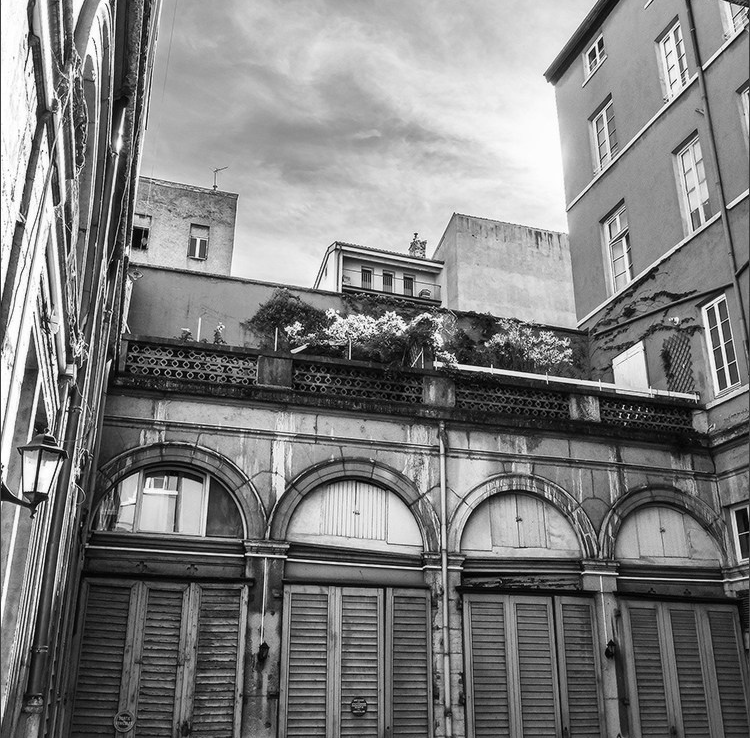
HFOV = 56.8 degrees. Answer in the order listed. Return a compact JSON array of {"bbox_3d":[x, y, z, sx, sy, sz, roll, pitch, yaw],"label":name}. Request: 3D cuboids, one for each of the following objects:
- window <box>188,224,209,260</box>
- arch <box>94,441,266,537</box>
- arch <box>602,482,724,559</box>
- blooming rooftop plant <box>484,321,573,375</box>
[{"bbox_3d":[-7.897,-5.699,30.974,0.802,1.845,0.250,7,-22,-14],"label":"window"},{"bbox_3d":[-2.461,1.565,9.108,2.187,1.186,0.280,7,-22,-14],"label":"arch"},{"bbox_3d":[4.461,2.383,10.800,2.259,1.165,0.280,7,-22,-14],"label":"arch"},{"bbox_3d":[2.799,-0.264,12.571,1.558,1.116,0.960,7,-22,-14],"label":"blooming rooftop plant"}]

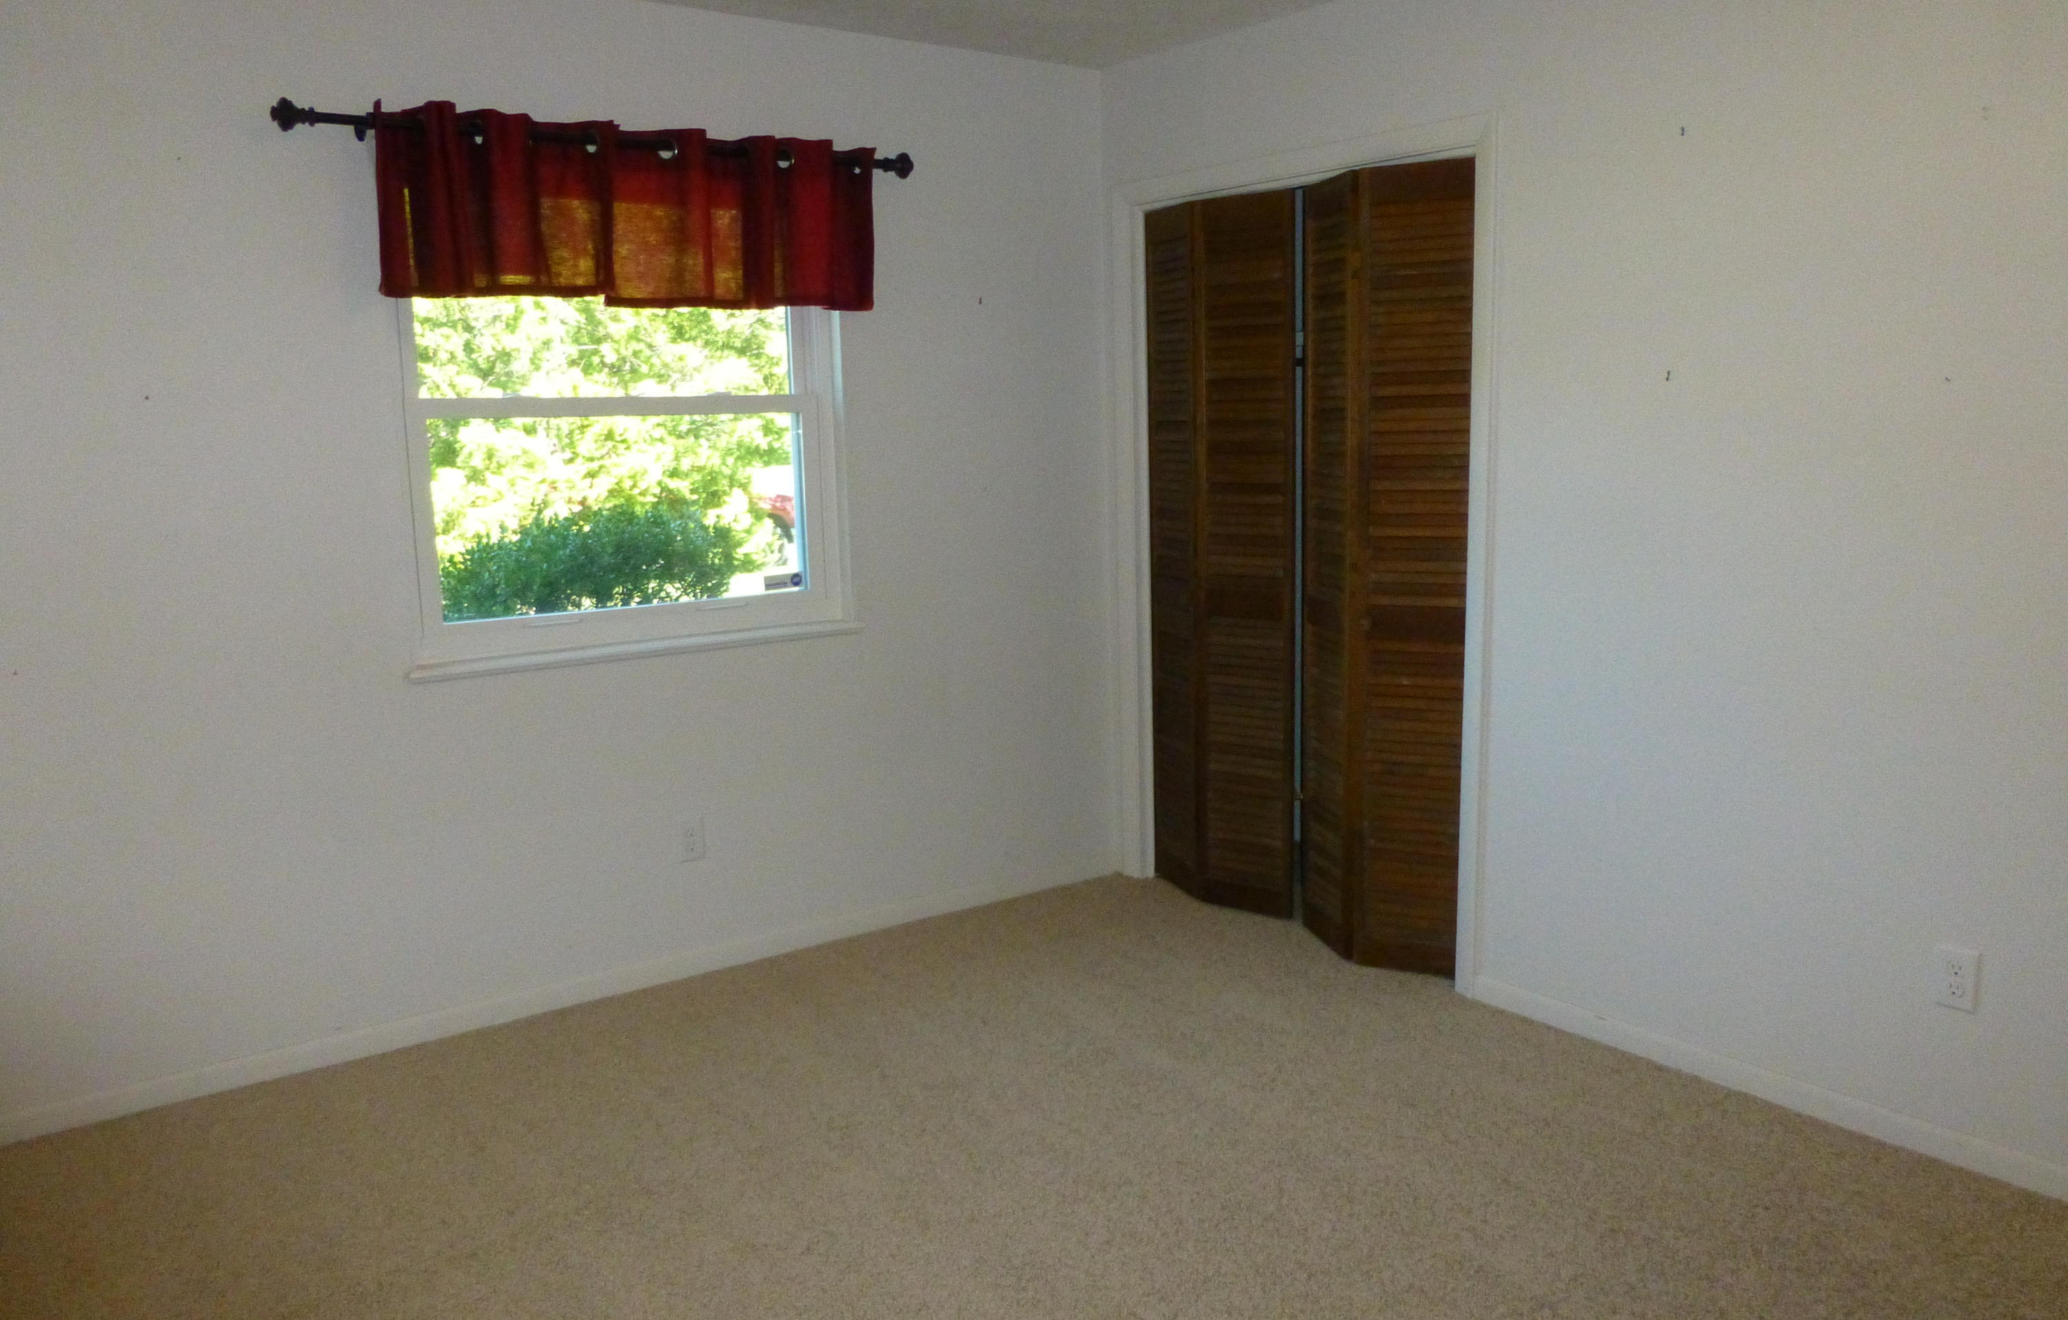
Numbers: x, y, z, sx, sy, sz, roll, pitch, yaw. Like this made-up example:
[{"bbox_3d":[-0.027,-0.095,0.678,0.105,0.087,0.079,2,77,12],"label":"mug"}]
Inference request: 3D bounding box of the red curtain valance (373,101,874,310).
[{"bbox_3d":[-0.918,-1.058,3.556,1.240,0.415,0.100,-8,12,-36],"label":"red curtain valance"}]

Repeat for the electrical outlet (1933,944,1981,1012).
[{"bbox_3d":[1.718,0.594,2.779,0.010,0.115,0.070,-8,12,-36],"label":"electrical outlet"}]

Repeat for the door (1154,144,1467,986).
[{"bbox_3d":[0.666,-0.242,4.055,0.150,2.000,1.205,-8,12,-36],"label":"door"}]

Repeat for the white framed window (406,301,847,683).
[{"bbox_3d":[-0.981,-0.592,3.734,1.140,1.150,0.110,-8,12,-36],"label":"white framed window"}]

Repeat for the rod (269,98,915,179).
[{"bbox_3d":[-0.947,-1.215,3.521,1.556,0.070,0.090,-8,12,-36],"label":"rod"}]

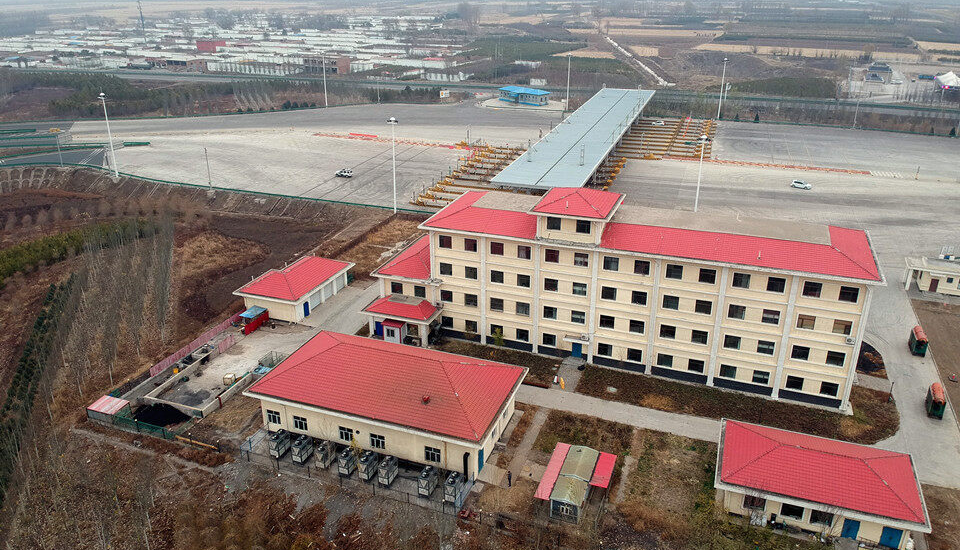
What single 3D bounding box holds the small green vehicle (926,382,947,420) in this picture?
[{"bbox_3d":[50.255,14.024,76.382,1.260,2.370,3.210,10,24,24],"label":"small green vehicle"}]

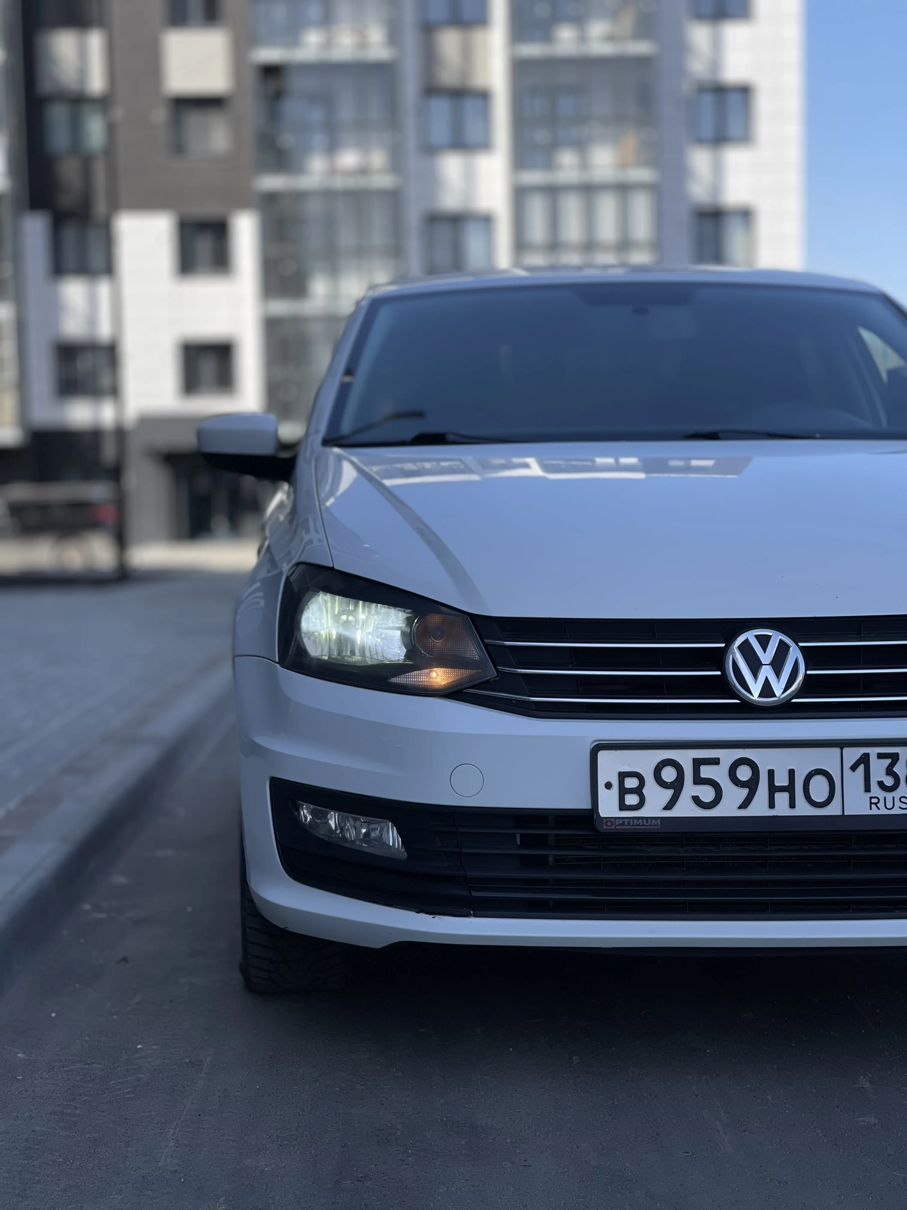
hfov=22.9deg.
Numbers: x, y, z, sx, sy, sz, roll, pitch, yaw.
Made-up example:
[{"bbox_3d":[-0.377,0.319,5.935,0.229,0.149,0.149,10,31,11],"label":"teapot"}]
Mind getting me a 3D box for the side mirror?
[{"bbox_3d":[-0.436,-0.337,4.770,0.225,0.145,0.140,-1,3,-1],"label":"side mirror"}]

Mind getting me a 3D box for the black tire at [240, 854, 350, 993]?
[{"bbox_3d":[-0.294,0.412,4.090,0.195,0.600,0.600,-1,3,-1],"label":"black tire"}]

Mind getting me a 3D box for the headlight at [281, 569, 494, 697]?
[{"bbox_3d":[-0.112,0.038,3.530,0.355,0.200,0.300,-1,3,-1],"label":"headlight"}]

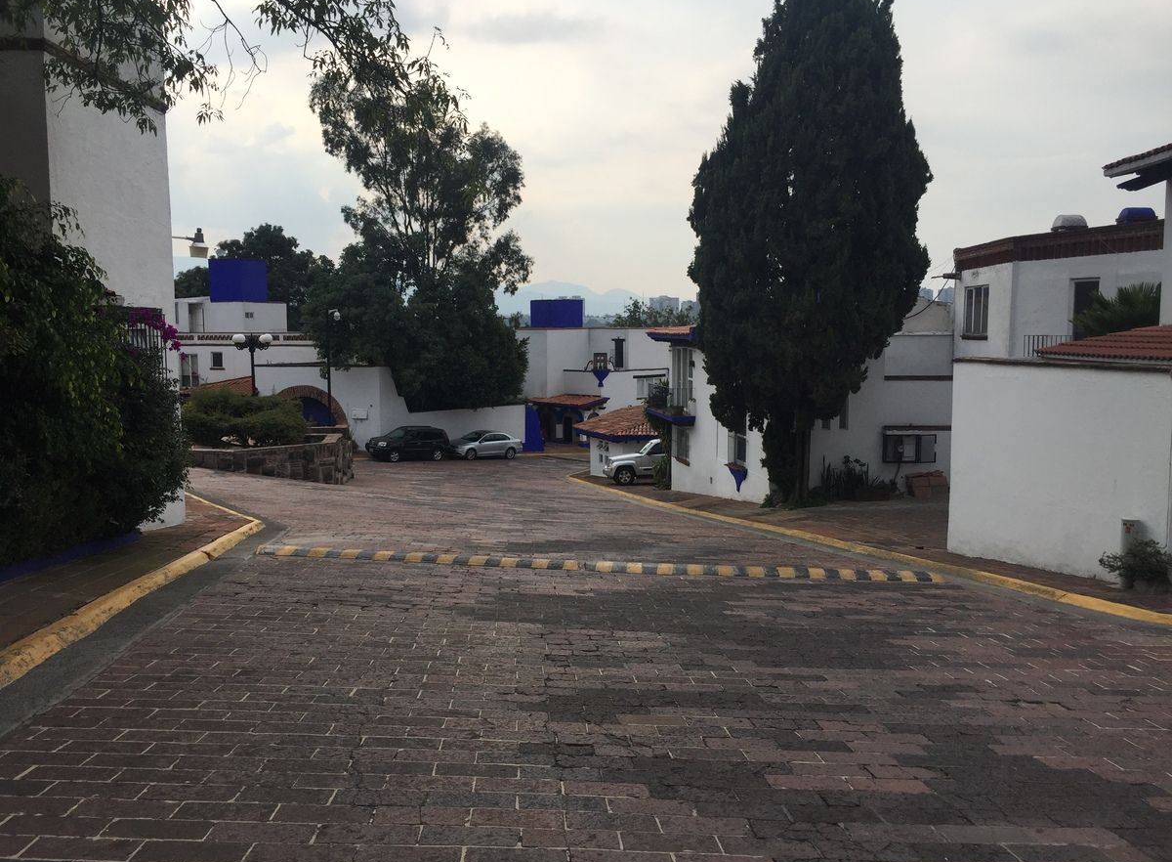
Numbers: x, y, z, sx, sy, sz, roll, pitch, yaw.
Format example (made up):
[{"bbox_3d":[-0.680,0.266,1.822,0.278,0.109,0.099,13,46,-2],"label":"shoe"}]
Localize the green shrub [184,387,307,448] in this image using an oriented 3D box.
[{"bbox_3d":[-13.227,-0.512,38.155,4.500,2.300,3.500,-2,6,-19],"label":"green shrub"}]

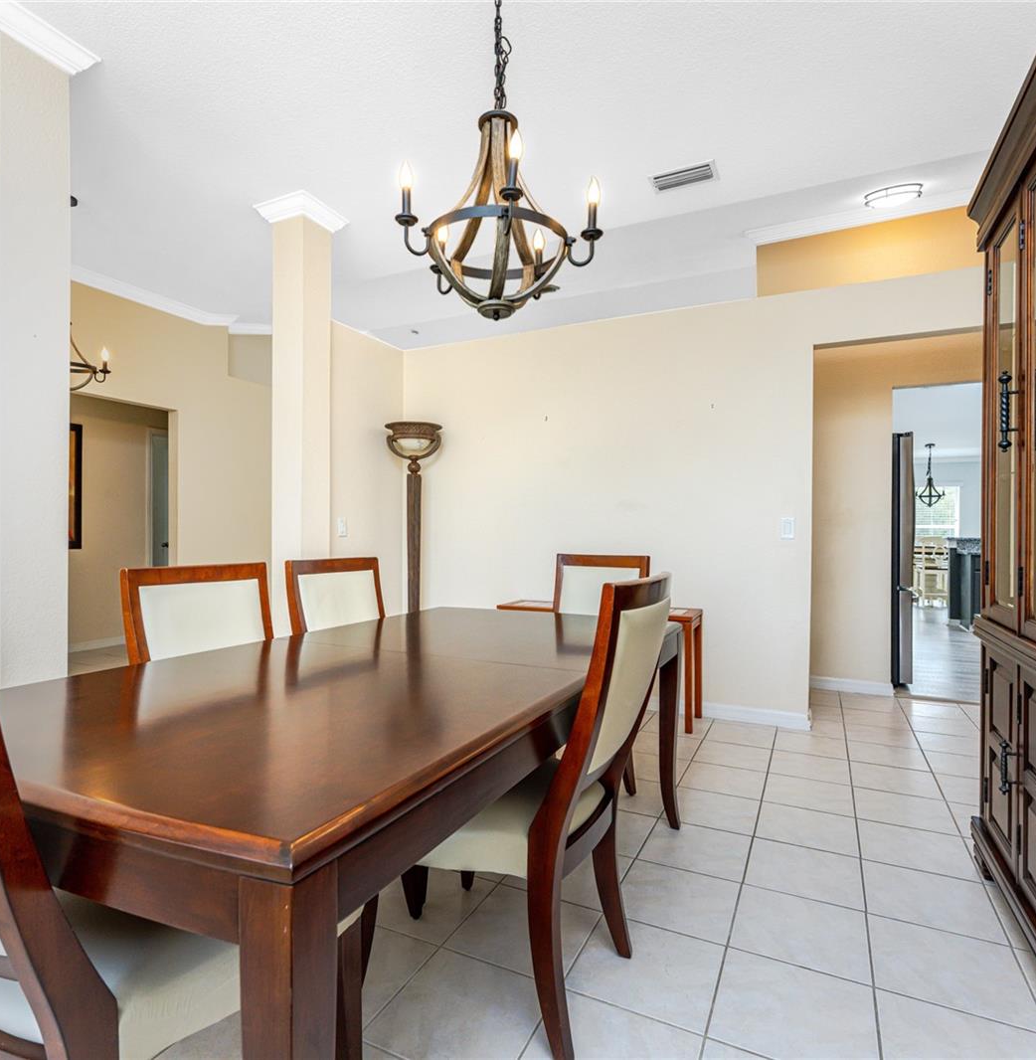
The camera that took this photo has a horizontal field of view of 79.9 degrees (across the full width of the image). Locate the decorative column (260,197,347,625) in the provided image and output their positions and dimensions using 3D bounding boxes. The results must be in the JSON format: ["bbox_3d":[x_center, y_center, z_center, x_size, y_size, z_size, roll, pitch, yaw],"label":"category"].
[{"bbox_3d":[-1.318,-0.419,3.792,0.386,3.034,0.376,0,0,26],"label":"decorative column"}]

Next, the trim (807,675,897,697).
[{"bbox_3d":[2.263,1.054,4.182,0.522,0.089,0.016,0,0,26],"label":"trim"}]

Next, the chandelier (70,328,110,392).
[{"bbox_3d":[-2.627,-1.008,3.610,0.421,0.471,0.421,0,0,26],"label":"chandelier"}]

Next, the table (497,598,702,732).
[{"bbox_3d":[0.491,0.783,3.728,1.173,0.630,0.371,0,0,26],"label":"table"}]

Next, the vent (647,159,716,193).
[{"bbox_3d":[0.914,-1.931,3.404,0.353,0.020,0.204,0,0,26],"label":"vent"}]

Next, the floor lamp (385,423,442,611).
[{"bbox_3d":[-0.714,0.186,4.230,0.391,1.825,0.391,0,0,0],"label":"floor lamp"}]

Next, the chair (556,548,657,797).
[{"bbox_3d":[0.235,0.605,2.439,0.481,0.986,0.632,0,0,26],"label":"chair"}]

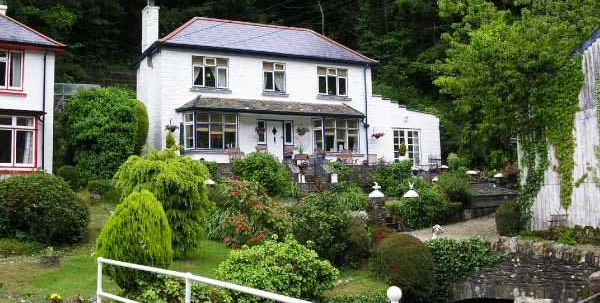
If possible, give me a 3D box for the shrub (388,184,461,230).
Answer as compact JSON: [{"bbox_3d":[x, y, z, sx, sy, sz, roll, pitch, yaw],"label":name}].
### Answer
[{"bbox_3d":[3.903,1.738,20.800,2.300,1.450,1.500,1,-3,-25],"label":"shrub"}]

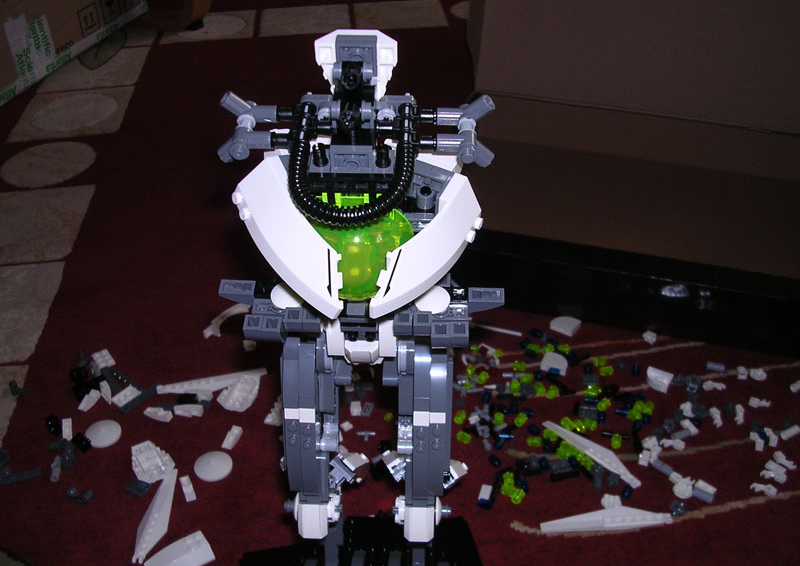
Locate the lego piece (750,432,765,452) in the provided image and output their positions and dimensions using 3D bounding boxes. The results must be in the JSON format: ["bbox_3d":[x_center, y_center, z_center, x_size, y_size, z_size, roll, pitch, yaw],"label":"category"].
[{"bbox_3d":[0.300,0.133,0.736,0.009,0.005,0.018,-3,38,-1],"label":"lego piece"}]

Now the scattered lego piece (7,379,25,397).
[{"bbox_3d":[-0.354,0.097,0.812,0.015,0.007,0.013,2,38,6],"label":"scattered lego piece"}]

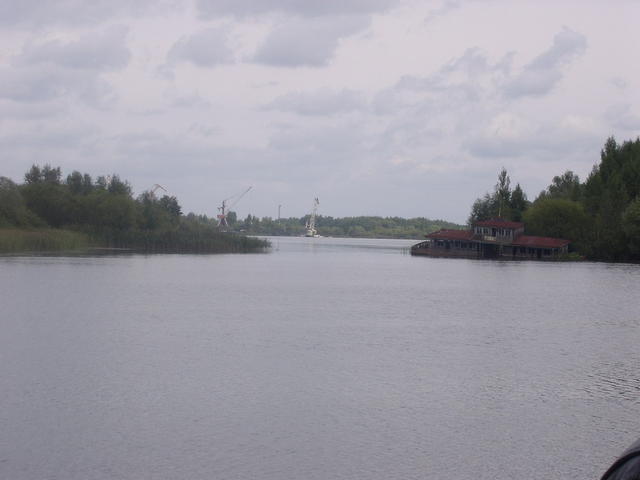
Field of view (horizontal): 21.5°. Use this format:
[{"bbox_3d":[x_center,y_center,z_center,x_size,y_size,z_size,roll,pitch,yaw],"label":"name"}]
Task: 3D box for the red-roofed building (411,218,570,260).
[{"bbox_3d":[35.970,-0.210,355.000,33.000,8.700,9.000,2,0,22],"label":"red-roofed building"}]

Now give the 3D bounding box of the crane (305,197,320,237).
[{"bbox_3d":[-6.240,-19.550,1400.000,14.000,33.500,20.000,1,0,-41],"label":"crane"}]

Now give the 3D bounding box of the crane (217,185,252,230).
[{"bbox_3d":[-78.770,-28.740,1550.000,34.000,41.000,10.500,1,0,6],"label":"crane"}]

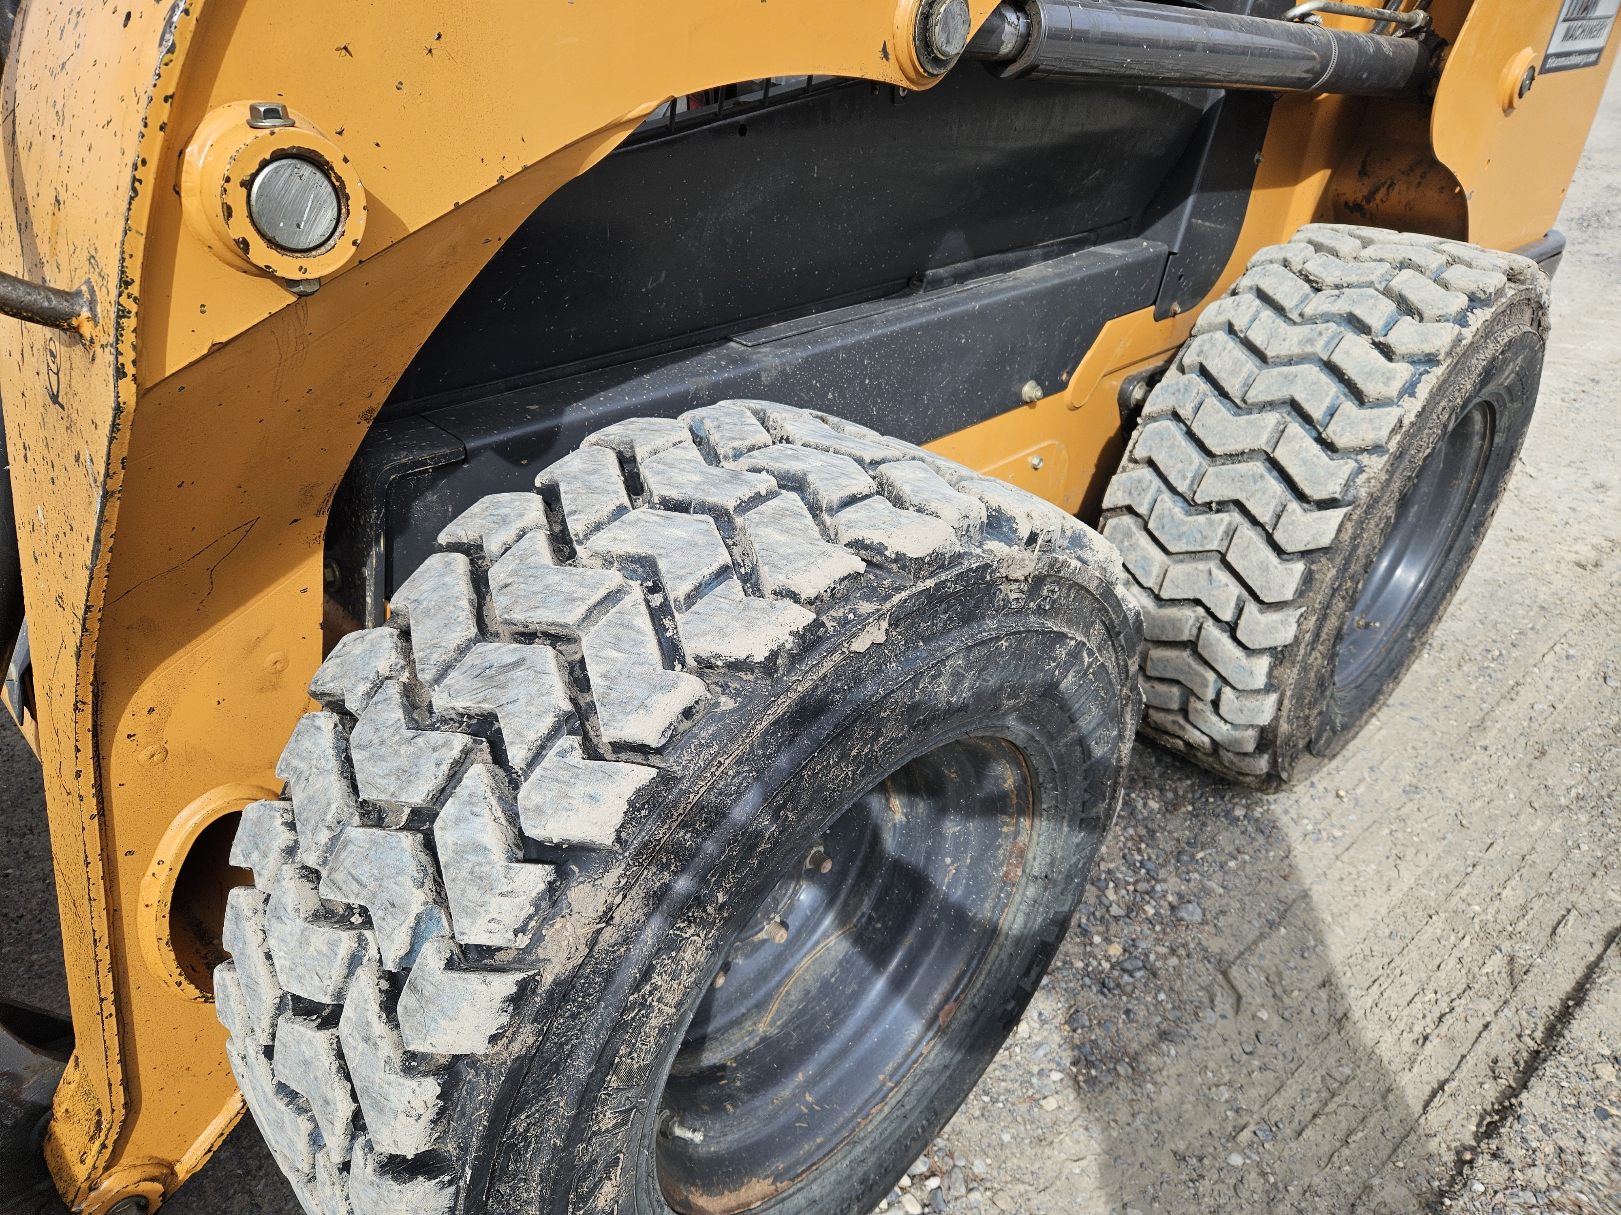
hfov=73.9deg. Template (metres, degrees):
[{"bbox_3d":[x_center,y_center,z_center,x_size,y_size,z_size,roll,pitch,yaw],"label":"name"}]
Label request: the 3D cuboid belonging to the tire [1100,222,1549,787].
[{"bbox_3d":[0.770,-0.140,1.641,0.832,0.828,0.312,-25,42,-37],"label":"tire"}]

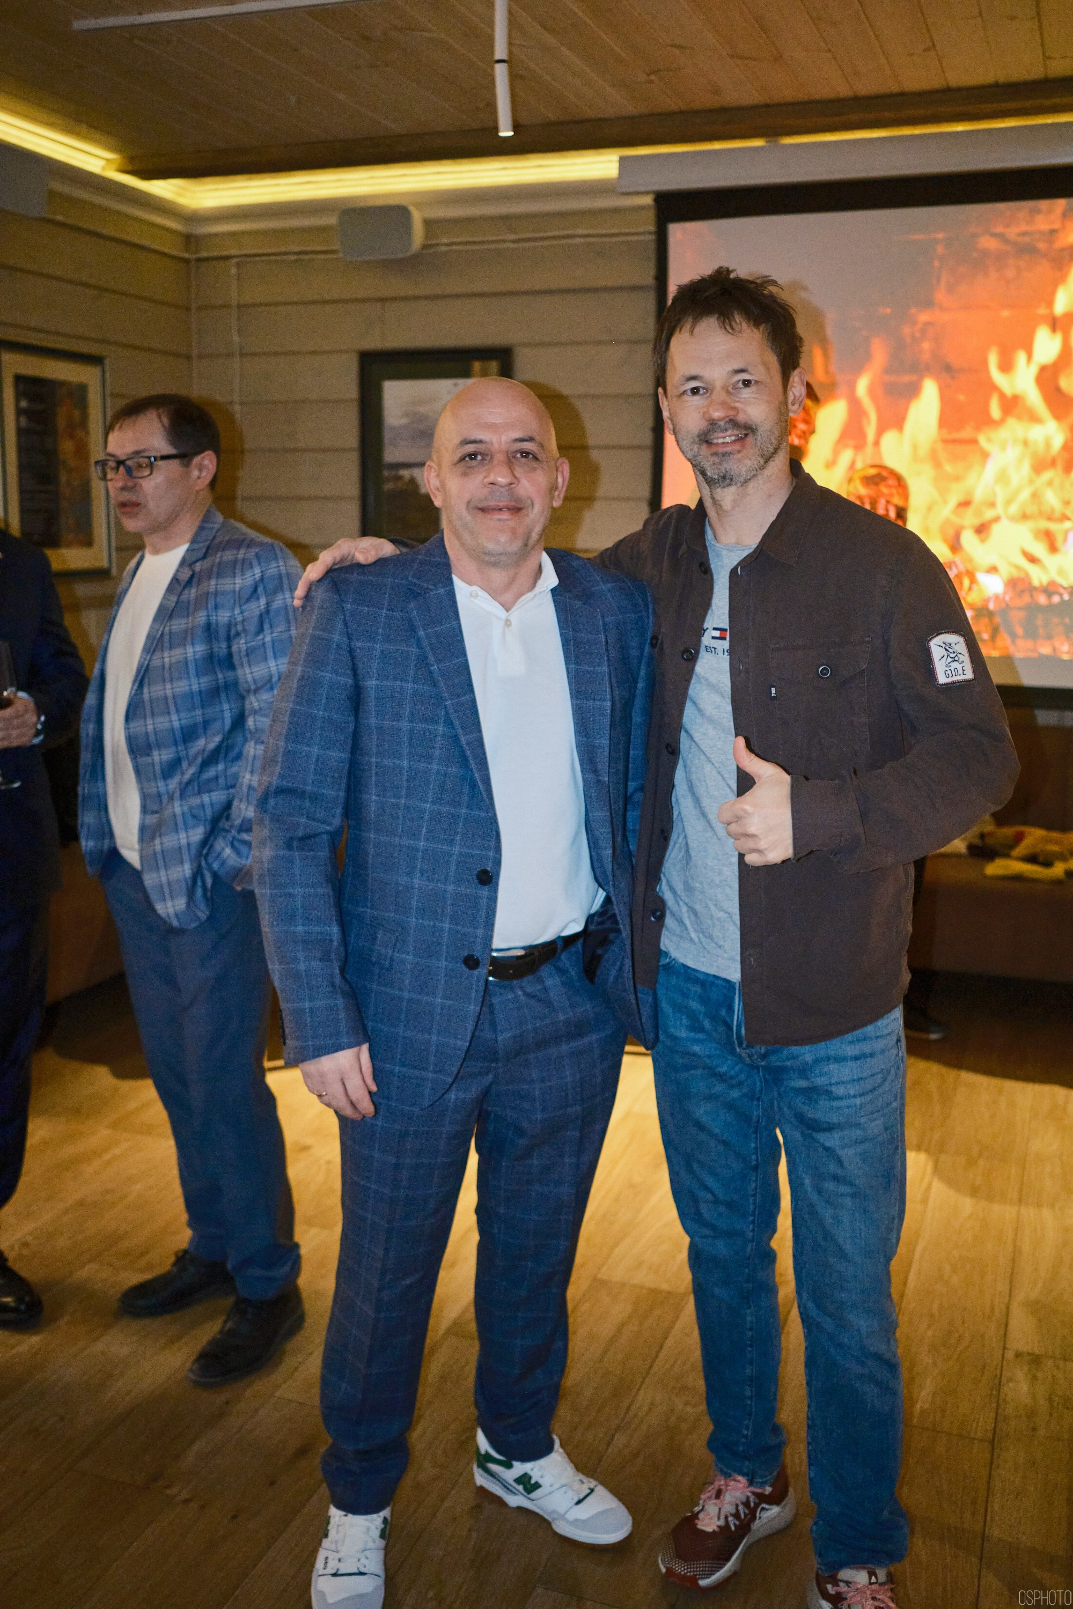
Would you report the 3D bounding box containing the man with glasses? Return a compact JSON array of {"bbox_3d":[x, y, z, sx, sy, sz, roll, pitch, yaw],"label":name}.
[{"bbox_3d":[-0.621,0.140,2.842,0.370,1.710,0.480,-7,13,-37],"label":"man with glasses"}]

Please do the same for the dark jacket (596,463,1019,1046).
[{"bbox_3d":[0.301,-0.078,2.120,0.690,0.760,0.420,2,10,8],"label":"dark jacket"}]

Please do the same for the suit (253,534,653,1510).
[{"bbox_3d":[-0.115,0.344,2.238,0.540,1.430,0.360,-1,10,-10],"label":"suit"}]

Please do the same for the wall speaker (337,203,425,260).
[{"bbox_3d":[-0.541,-1.993,5.450,0.280,0.175,0.150,4,11,20],"label":"wall speaker"}]

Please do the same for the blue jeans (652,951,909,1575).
[{"bbox_3d":[0.340,0.593,2.232,0.370,0.970,0.340,3,11,13],"label":"blue jeans"}]

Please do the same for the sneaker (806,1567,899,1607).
[{"bbox_3d":[0.455,1.095,2.110,0.110,0.120,0.295,-1,10,-10],"label":"sneaker"}]

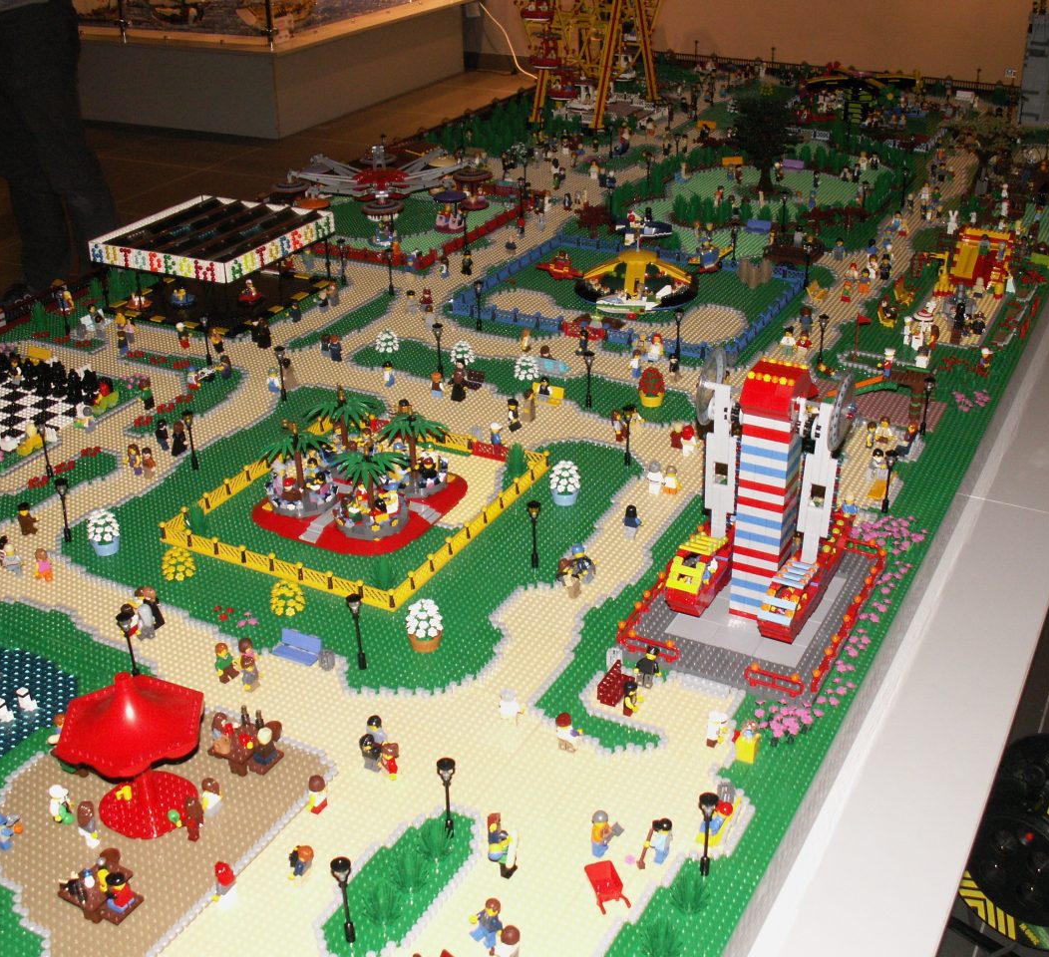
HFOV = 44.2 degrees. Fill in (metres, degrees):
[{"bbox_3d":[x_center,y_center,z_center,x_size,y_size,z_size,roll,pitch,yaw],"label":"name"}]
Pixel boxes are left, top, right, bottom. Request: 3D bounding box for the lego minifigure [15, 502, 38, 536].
[{"bbox_3d":[-0.608,0.048,1.573,0.019,0.042,0.024,13,32,25],"label":"lego minifigure"}]

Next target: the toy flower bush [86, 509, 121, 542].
[{"bbox_3d":[-0.483,0.051,1.477,0.036,0.034,0.036,-1,28,0],"label":"toy flower bush"}]

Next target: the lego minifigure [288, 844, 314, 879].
[{"bbox_3d":[-0.183,0.314,1.059,0.019,0.034,0.023,7,30,16],"label":"lego minifigure"}]

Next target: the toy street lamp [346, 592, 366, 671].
[{"bbox_3d":[-0.164,0.153,1.269,0.016,0.080,0.016,0,28,0],"label":"toy street lamp"}]

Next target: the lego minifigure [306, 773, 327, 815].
[{"bbox_3d":[-0.177,0.269,1.102,0.017,0.036,0.024,13,31,25],"label":"lego minifigure"}]

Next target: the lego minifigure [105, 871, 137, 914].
[{"bbox_3d":[-0.311,0.317,0.988,0.021,0.035,0.025,13,31,24],"label":"lego minifigure"}]

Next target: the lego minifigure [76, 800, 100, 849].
[{"bbox_3d":[-0.361,0.286,1.067,0.025,0.041,0.018,13,31,25],"label":"lego minifigure"}]

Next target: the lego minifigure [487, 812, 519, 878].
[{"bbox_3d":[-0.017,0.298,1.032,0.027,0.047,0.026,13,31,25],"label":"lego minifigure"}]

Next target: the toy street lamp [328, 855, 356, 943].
[{"bbox_3d":[-0.134,0.316,0.963,0.016,0.082,0.016,-1,28,0],"label":"toy street lamp"}]

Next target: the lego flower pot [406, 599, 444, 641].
[{"bbox_3d":[-0.102,0.148,1.306,0.038,0.054,0.038,0,28,0],"label":"lego flower pot"}]

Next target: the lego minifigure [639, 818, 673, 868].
[{"bbox_3d":[0.108,0.300,1.063,0.028,0.043,0.025,13,32,25],"label":"lego minifigure"}]

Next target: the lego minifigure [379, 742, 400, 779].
[{"bbox_3d":[-0.122,0.254,1.164,0.023,0.036,0.017,13,32,25],"label":"lego minifigure"}]

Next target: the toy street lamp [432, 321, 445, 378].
[{"bbox_3d":[-0.125,-0.187,1.904,0.016,0.082,0.016,13,31,24],"label":"toy street lamp"}]

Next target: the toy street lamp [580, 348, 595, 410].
[{"bbox_3d":[0.091,-0.136,1.821,0.016,0.079,0.016,13,32,25],"label":"toy street lamp"}]

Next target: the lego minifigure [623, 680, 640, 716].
[{"bbox_3d":[0.101,0.207,1.215,0.018,0.036,0.024,13,31,25],"label":"lego minifigure"}]

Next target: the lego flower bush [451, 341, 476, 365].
[{"bbox_3d":[-0.094,-0.192,1.979,0.036,0.033,0.036,-1,29,1],"label":"lego flower bush"}]

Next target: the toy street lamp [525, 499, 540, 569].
[{"bbox_3d":[0.012,0.064,1.436,0.016,0.081,0.016,13,31,24],"label":"toy street lamp"}]

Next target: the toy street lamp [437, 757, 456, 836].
[{"bbox_3d":[-0.066,0.273,1.100,0.016,0.081,0.016,-1,29,1],"label":"toy street lamp"}]

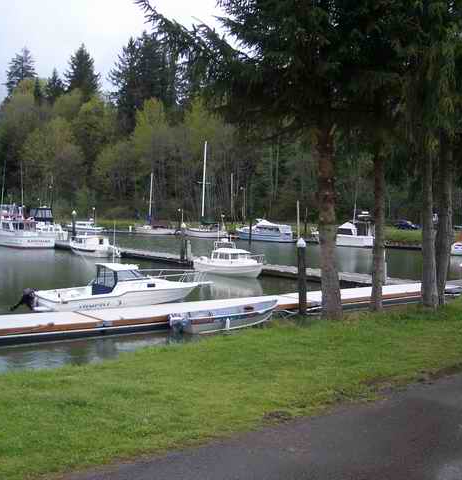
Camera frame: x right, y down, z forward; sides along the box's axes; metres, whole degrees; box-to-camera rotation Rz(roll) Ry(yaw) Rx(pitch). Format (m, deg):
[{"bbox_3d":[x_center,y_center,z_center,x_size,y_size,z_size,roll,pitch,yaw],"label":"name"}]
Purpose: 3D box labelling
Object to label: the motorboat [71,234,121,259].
[{"bbox_3d":[-12.500,0.517,60.071,2.350,2.250,6.000,-2,3,-41],"label":"motorboat"}]

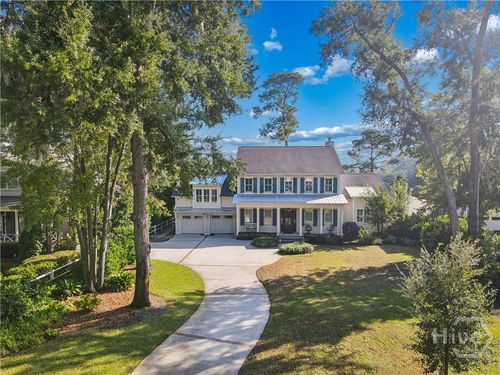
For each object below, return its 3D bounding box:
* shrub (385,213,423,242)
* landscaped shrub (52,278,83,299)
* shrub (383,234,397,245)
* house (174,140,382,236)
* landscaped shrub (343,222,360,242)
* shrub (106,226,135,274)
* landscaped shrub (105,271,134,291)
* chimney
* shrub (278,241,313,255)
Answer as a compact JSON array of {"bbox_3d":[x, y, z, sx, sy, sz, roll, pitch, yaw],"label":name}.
[{"bbox_3d":[16.125,4.108,36.418,3.890,2.870,3.000,0,2,2],"label":"shrub"},{"bbox_3d":[-10.420,5.689,19.793,1.660,0.860,1.500,0,2,2],"label":"landscaped shrub"},{"bbox_3d":[13.970,5.172,34.719,1.370,0.860,1.300,0,2,2],"label":"shrub"},{"bbox_3d":[3.600,0.046,42.027,24.400,10.600,13.000,0,2,2],"label":"house"},{"bbox_3d":[10.514,4.611,35.910,1.820,1.900,1.750,0,2,2],"label":"landscaped shrub"},{"bbox_3d":[-9.155,4.383,24.697,2.080,3.130,2.200,0,2,2],"label":"shrub"},{"bbox_3d":[-7.969,5.601,21.168,1.780,0.940,1.600,0,2,2],"label":"landscaped shrub"},{"bbox_3d":[10.090,-5.739,43.728,1.050,1.250,0.900,0,2,2],"label":"chimney"},{"bbox_3d":[4.055,5.309,30.895,2.950,0.850,2.500,0,2,2],"label":"shrub"}]

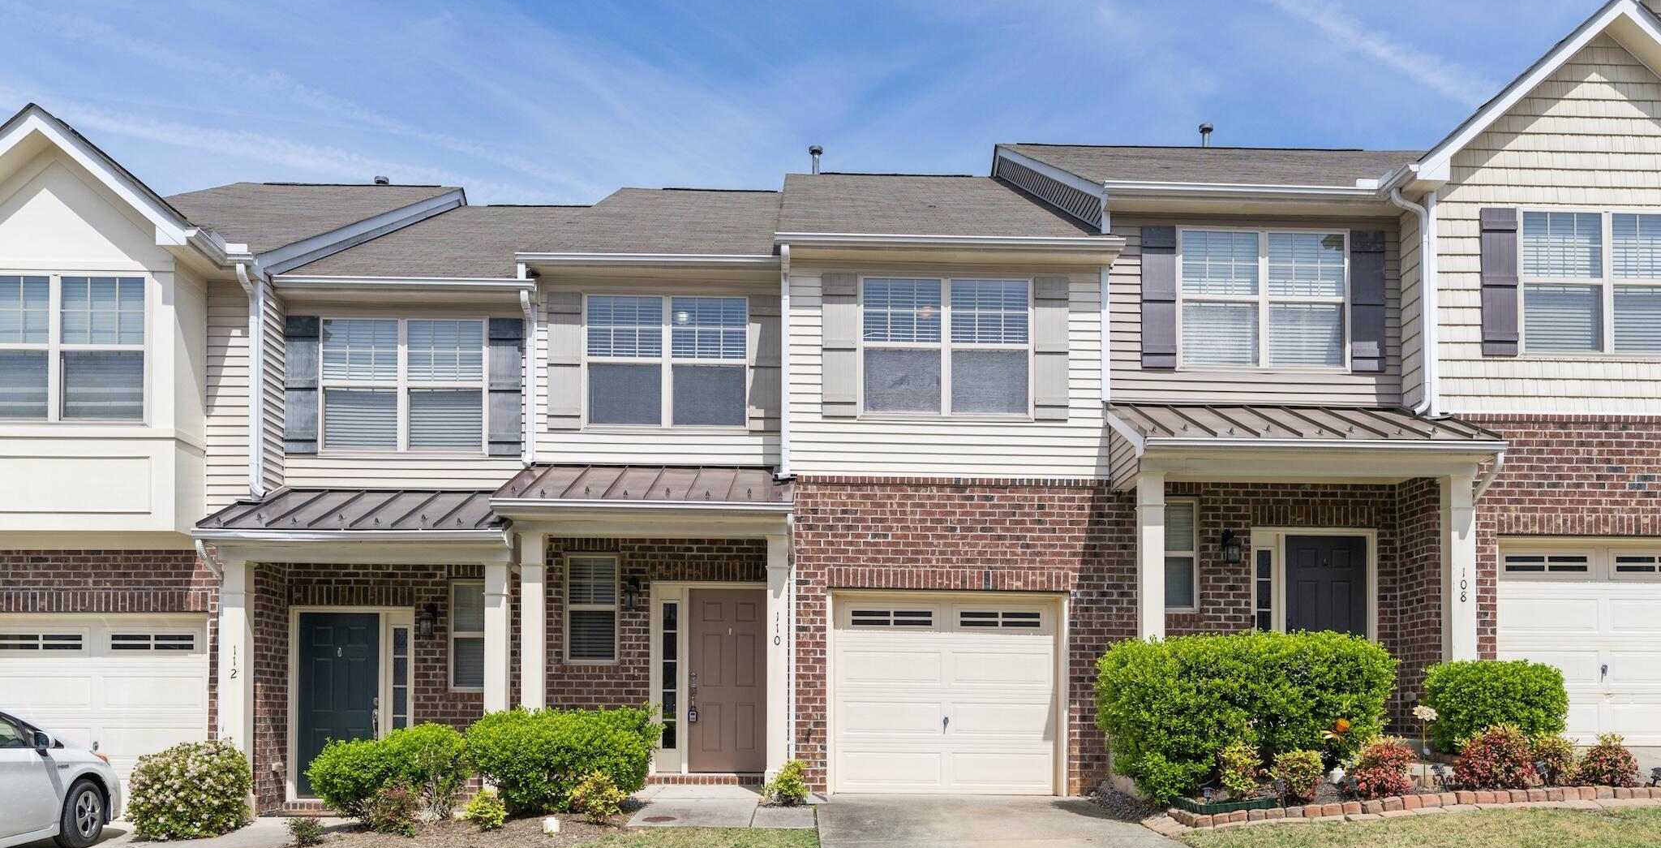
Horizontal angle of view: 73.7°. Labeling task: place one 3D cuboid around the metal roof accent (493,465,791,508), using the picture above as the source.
[{"bbox_3d":[-1.810,0.630,11.250,2.850,0.380,1.500,0,-1,-1],"label":"metal roof accent"}]

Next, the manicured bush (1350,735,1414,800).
[{"bbox_3d":[4.239,2.641,8.500,0.480,0.470,0.460,0,-1,-1],"label":"manicured bush"}]

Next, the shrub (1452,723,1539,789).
[{"bbox_3d":[5.763,2.891,9.595,0.740,0.560,0.650,0,-1,-1],"label":"shrub"}]

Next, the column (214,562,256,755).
[{"bbox_3d":[-5.775,2.620,10.797,0.240,2.572,0.240,0,-1,-2],"label":"column"}]

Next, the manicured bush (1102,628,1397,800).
[{"bbox_3d":[3.761,2.615,10.043,2.600,1.430,1.100,0,-1,-2],"label":"manicured bush"}]

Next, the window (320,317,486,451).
[{"bbox_3d":[-4.606,-0.428,11.933,1.789,1.442,0.120,0,-1,-2],"label":"window"}]

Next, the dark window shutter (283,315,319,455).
[{"bbox_3d":[-5.666,-0.422,11.885,0.365,1.482,0.050,0,-1,-2],"label":"dark window shutter"}]

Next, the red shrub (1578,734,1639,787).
[{"bbox_3d":[6.746,2.886,9.611,0.540,0.440,0.510,0,-1,-2],"label":"red shrub"}]

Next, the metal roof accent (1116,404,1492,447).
[{"bbox_3d":[4.700,0.000,11.200,3.420,0.450,1.400,0,-1,-1],"label":"metal roof accent"}]

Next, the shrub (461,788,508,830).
[{"bbox_3d":[-3.129,3.476,9.999,0.430,0.390,0.420,0,-1,-1],"label":"shrub"}]

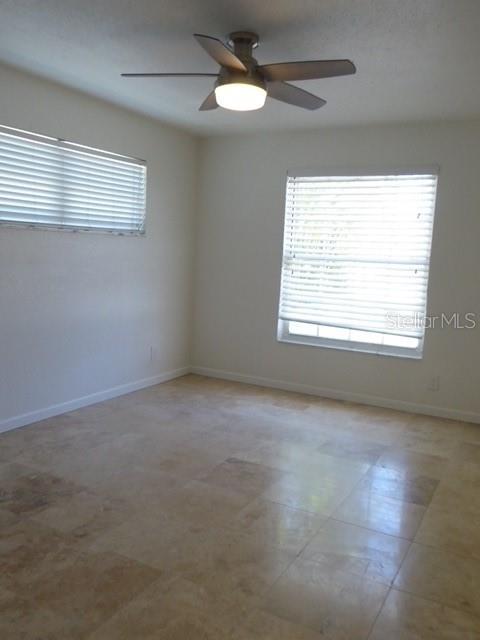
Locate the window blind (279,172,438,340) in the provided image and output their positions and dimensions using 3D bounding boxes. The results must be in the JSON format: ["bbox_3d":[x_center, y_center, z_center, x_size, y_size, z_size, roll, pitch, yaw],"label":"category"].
[{"bbox_3d":[1.017,-0.619,4.814,1.330,1.400,0.060,7,8,28],"label":"window blind"}]

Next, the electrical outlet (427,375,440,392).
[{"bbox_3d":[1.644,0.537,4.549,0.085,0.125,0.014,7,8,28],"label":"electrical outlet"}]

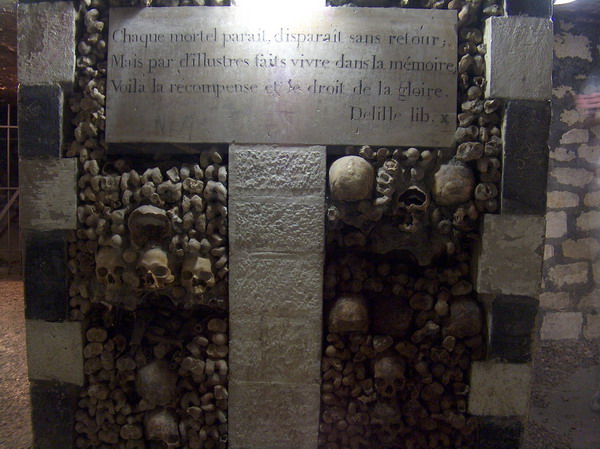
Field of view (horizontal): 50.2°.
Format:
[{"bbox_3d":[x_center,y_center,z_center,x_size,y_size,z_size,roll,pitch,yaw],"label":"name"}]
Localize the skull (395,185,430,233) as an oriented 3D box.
[{"bbox_3d":[0.376,-0.053,2.140,0.130,0.160,0.165,2,6,14],"label":"skull"}]

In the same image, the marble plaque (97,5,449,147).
[{"bbox_3d":[-0.059,-0.467,2.030,1.100,0.430,0.050,1,4,0],"label":"marble plaque"}]

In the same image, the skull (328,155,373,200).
[{"bbox_3d":[0.171,-0.152,2.120,0.145,0.145,0.175,1,6,0],"label":"skull"}]

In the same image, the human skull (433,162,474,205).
[{"bbox_3d":[0.508,-0.133,2.130,0.137,0.142,0.170,1,6,3],"label":"human skull"}]

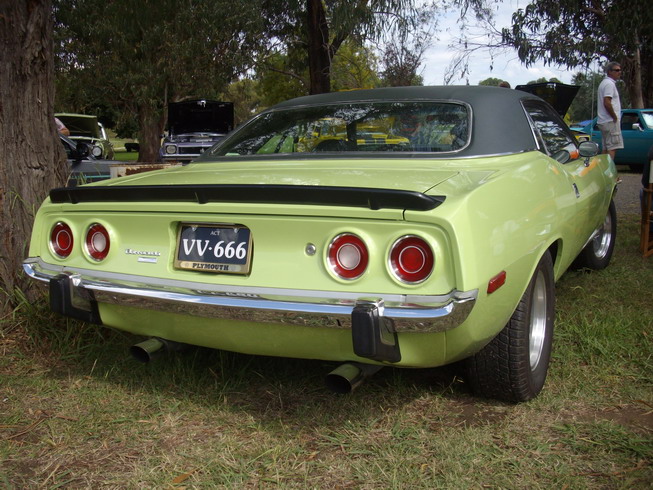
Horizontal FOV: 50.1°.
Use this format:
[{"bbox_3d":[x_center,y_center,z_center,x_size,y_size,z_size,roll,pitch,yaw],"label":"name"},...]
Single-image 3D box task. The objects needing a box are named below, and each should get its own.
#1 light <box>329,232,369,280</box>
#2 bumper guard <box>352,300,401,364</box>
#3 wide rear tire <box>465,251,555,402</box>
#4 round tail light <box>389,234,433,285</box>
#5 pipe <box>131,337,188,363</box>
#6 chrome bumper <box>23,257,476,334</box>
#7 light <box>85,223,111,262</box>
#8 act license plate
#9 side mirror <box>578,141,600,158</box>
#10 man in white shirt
[{"bbox_3d":[0.069,0.033,2.066,0.138,0.138,0.050,3,4,26],"label":"light"},{"bbox_3d":[0.141,0.250,2.007,0.075,0.200,0.150,3,10,27],"label":"bumper guard"},{"bbox_3d":[0.769,0.306,2.933,0.285,0.675,0.675,3,10,27],"label":"wide rear tire"},{"bbox_3d":[0.247,0.039,1.988,0.138,0.138,0.050,2,4,24],"label":"round tail light"},{"bbox_3d":[-0.651,0.396,2.689,0.075,0.075,0.260,3,10,27],"label":"pipe"},{"bbox_3d":[-0.392,0.147,2.275,1.780,0.120,0.150,3,10,27],"label":"chrome bumper"},{"bbox_3d":[-0.818,-0.009,2.525,0.138,0.138,0.050,3,4,29],"label":"light"},{"bbox_3d":[-0.373,0.009,2.292,0.305,0.160,0.020,3,4,27],"label":"act license plate"},{"bbox_3d":[1.567,-0.560,4.157,0.135,0.105,0.100,5,11,38],"label":"side mirror"},{"bbox_3d":[3.867,-1.602,9.534,0.330,1.760,0.500,0,9,12],"label":"man in white shirt"}]

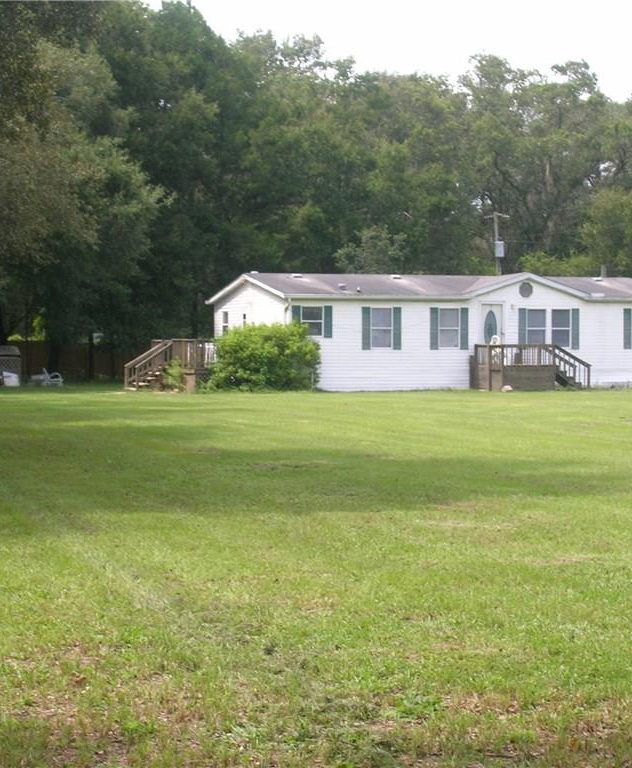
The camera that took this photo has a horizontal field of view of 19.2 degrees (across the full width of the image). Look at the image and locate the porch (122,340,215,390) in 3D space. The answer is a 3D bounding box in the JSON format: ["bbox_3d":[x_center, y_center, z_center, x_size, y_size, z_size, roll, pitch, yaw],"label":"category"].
[{"bbox_3d":[-3.861,-0.672,62.379,3.900,1.770,5.000,-1,1,-21],"label":"porch"}]

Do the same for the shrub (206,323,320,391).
[{"bbox_3d":[-1.671,-0.853,59.300,3.500,2.200,2.800,0,1,0],"label":"shrub"}]

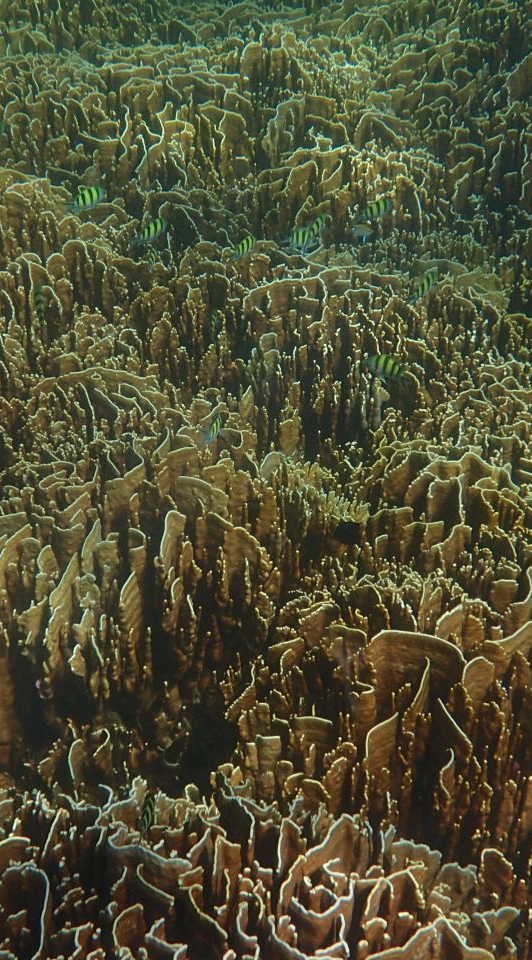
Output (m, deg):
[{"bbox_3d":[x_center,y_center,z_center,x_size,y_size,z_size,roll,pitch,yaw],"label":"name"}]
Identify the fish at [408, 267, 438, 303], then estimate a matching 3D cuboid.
[{"bbox_3d":[0.357,-0.441,3.350,0.021,0.052,0.125,23,52,28],"label":"fish"}]

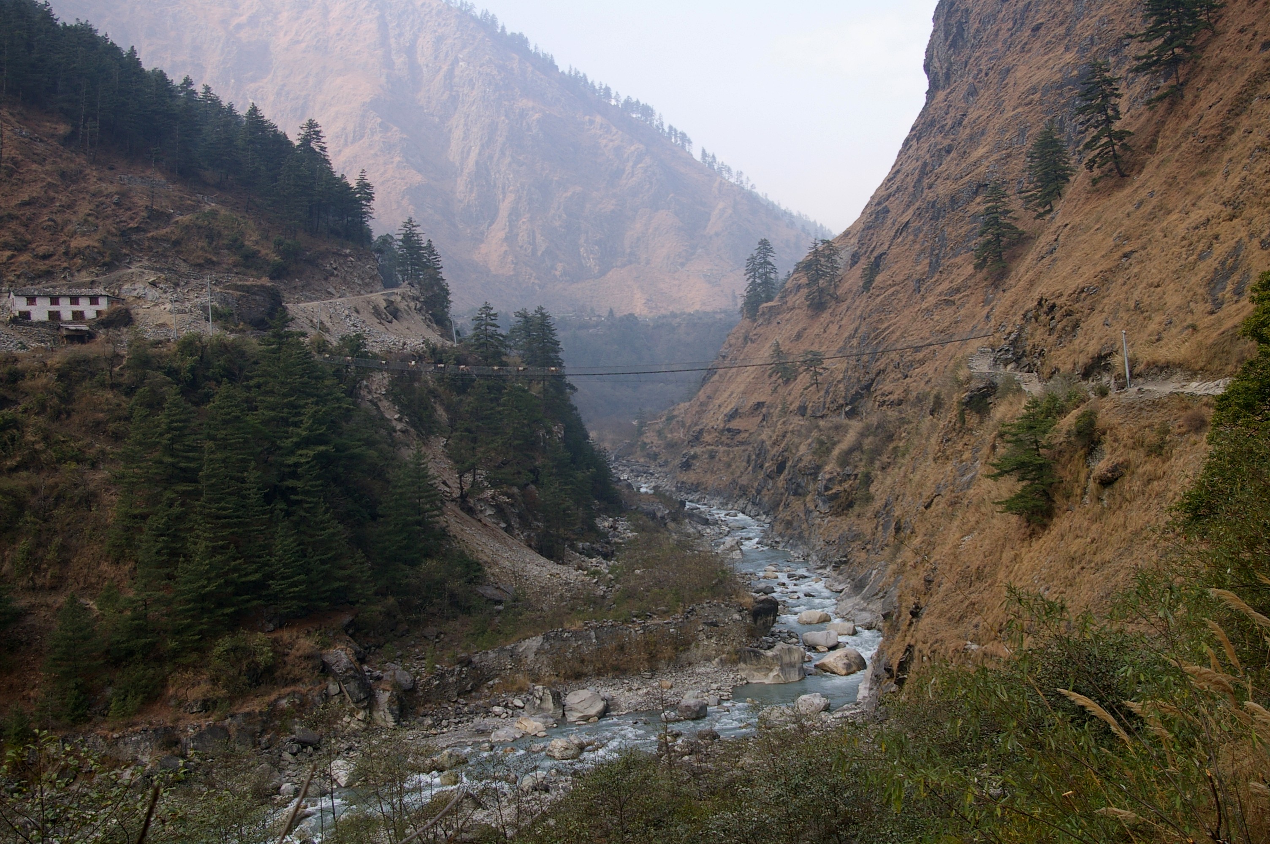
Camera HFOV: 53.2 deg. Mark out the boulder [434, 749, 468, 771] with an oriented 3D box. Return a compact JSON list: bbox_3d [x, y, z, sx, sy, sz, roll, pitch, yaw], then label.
[{"bbox_3d":[-19.310,35.490,133.120,3.430,2.180,2.750,-1,1,0],"label":"boulder"}]

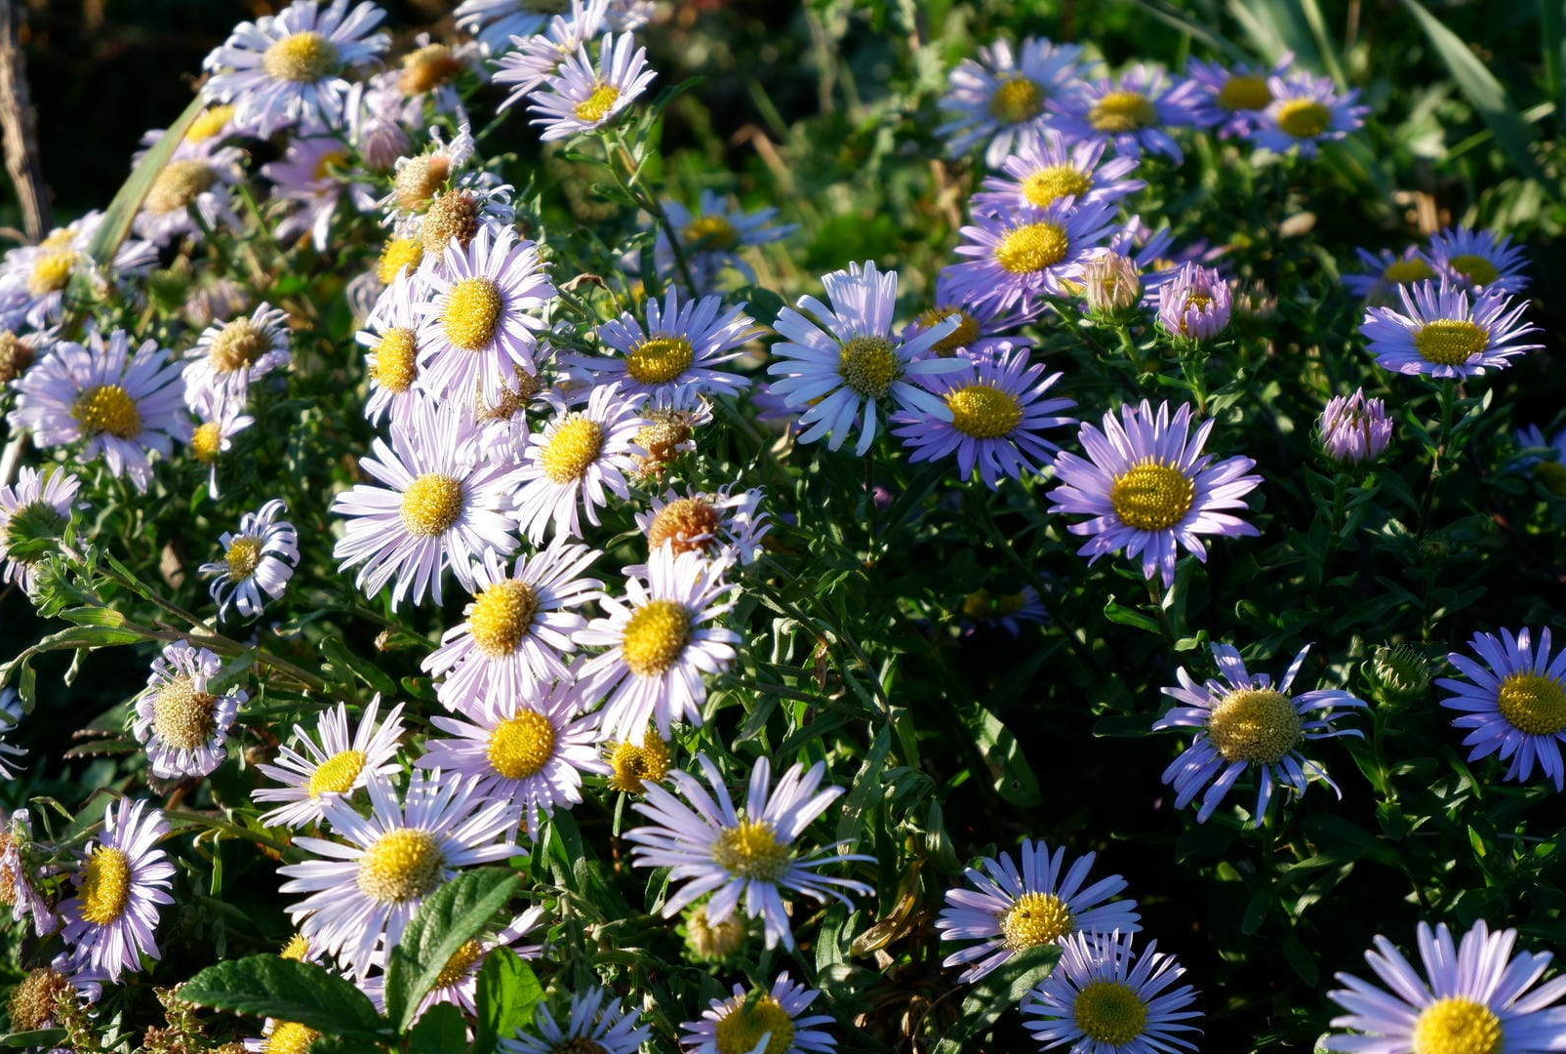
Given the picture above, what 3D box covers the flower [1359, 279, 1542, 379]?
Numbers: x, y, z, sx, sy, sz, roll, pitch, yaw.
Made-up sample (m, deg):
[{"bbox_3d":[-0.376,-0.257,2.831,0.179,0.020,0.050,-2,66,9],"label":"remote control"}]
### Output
[{"bbox_3d":[0.131,-0.038,0.660,0.035,0.011,0.035,0,34,-2],"label":"flower"}]

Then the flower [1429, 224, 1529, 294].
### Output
[{"bbox_3d":[0.164,-0.062,0.800,0.025,0.009,0.025,0,42,-7],"label":"flower"}]

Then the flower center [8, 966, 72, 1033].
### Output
[{"bbox_3d":[-0.125,0.080,0.570,0.011,0.006,0.011,24,78,41],"label":"flower center"}]

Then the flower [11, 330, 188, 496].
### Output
[{"bbox_3d":[-0.151,-0.026,0.750,0.040,0.013,0.040,5,61,10],"label":"flower"}]

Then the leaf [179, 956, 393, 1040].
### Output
[{"bbox_3d":[-0.080,0.075,0.535,0.035,0.006,0.018,9,37,7],"label":"leaf"}]

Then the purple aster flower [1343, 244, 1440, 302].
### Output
[{"bbox_3d":[0.172,-0.070,0.930,0.037,0.013,0.037,0,34,0],"label":"purple aster flower"}]

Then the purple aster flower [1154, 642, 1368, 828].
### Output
[{"bbox_3d":[0.091,0.040,0.645,0.040,0.013,0.040,0,60,0],"label":"purple aster flower"}]

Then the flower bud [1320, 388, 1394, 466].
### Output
[{"bbox_3d":[0.123,-0.021,0.725,0.016,0.016,0.016,0,22,0],"label":"flower bud"}]

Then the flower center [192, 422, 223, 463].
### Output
[{"bbox_3d":[-0.116,-0.017,0.680,0.008,0.008,0.004,26,6,43],"label":"flower center"}]

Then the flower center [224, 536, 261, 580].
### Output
[{"bbox_3d":[-0.115,0.007,0.720,0.010,0.010,0.005,-25,-26,23],"label":"flower center"}]

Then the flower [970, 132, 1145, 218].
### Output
[{"bbox_3d":[0.065,-0.079,0.790,0.040,0.014,0.040,-7,40,7],"label":"flower"}]

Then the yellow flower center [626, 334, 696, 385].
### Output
[{"bbox_3d":[-0.026,-0.036,0.720,0.014,0.006,0.014,0,44,0],"label":"yellow flower center"}]

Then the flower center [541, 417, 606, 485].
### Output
[{"bbox_3d":[-0.046,-0.017,0.746,0.015,0.007,0.015,-11,63,22],"label":"flower center"}]

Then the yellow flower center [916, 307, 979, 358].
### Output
[{"bbox_3d":[0.038,-0.045,0.787,0.015,0.007,0.015,-13,45,4],"label":"yellow flower center"}]

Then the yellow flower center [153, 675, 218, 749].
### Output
[{"bbox_3d":[-0.120,0.038,0.680,0.015,0.015,0.008,-10,-13,10],"label":"yellow flower center"}]

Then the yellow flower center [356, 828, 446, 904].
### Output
[{"bbox_3d":[-0.066,0.059,0.583,0.015,0.007,0.015,-11,59,3],"label":"yellow flower center"}]

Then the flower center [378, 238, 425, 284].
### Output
[{"bbox_3d":[-0.073,-0.051,0.650,0.010,0.010,0.005,22,-10,39],"label":"flower center"}]

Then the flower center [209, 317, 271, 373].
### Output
[{"bbox_3d":[-0.132,-0.044,0.819,0.015,0.007,0.015,-20,48,6],"label":"flower center"}]

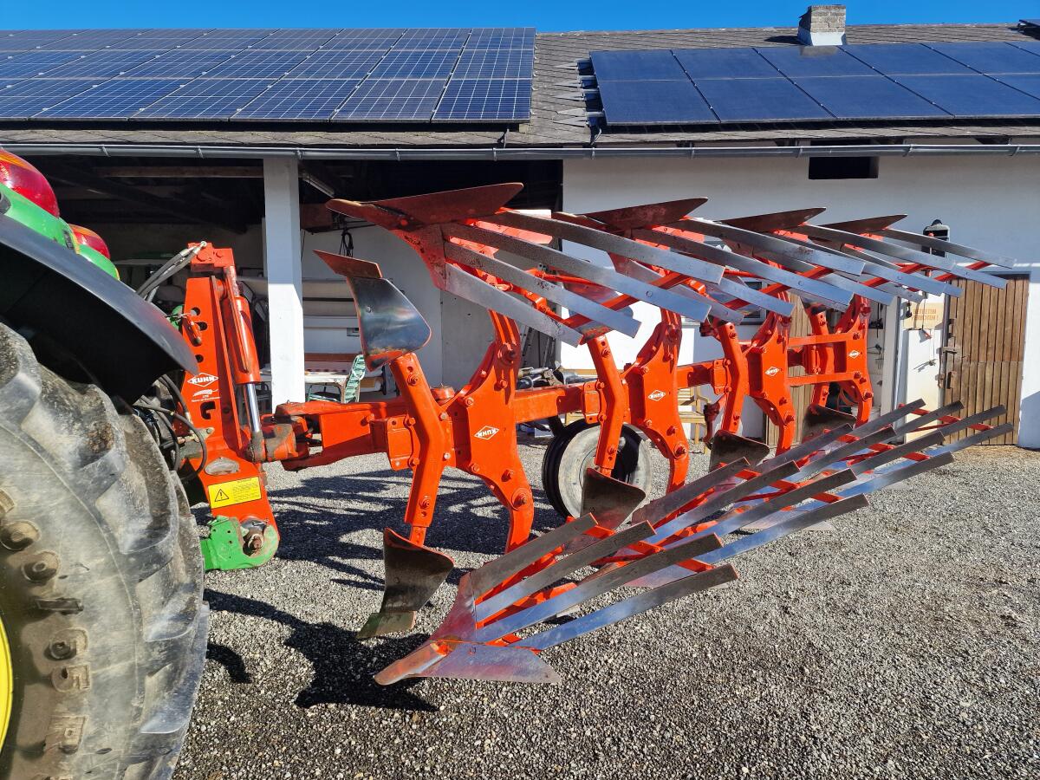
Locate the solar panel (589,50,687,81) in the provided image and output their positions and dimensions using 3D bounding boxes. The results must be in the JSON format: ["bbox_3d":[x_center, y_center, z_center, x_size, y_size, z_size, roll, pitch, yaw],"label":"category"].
[{"bbox_3d":[1.534,-4.269,9.120,1.134,0.035,1.722,0,37,2],"label":"solar panel"}]

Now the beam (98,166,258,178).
[{"bbox_3d":[-4.650,-3.142,9.922,2.950,0.150,0.150,0,6,2],"label":"beam"}]

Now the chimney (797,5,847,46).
[{"bbox_3d":[4.622,-5.455,10.530,0.520,0.572,0.450,0,6,2],"label":"chimney"}]

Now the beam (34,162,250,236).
[{"bbox_3d":[-6.130,-3.216,12.026,0.140,0.180,7.100,0,6,0],"label":"beam"}]

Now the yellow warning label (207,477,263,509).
[{"bbox_3d":[-0.774,0.280,1.880,0.127,0.063,0.002,-9,9,-18],"label":"yellow warning label"}]

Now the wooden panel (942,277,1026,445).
[{"bbox_3d":[5.410,-0.336,8.060,0.870,1.963,0.050,0,6,2],"label":"wooden panel"}]

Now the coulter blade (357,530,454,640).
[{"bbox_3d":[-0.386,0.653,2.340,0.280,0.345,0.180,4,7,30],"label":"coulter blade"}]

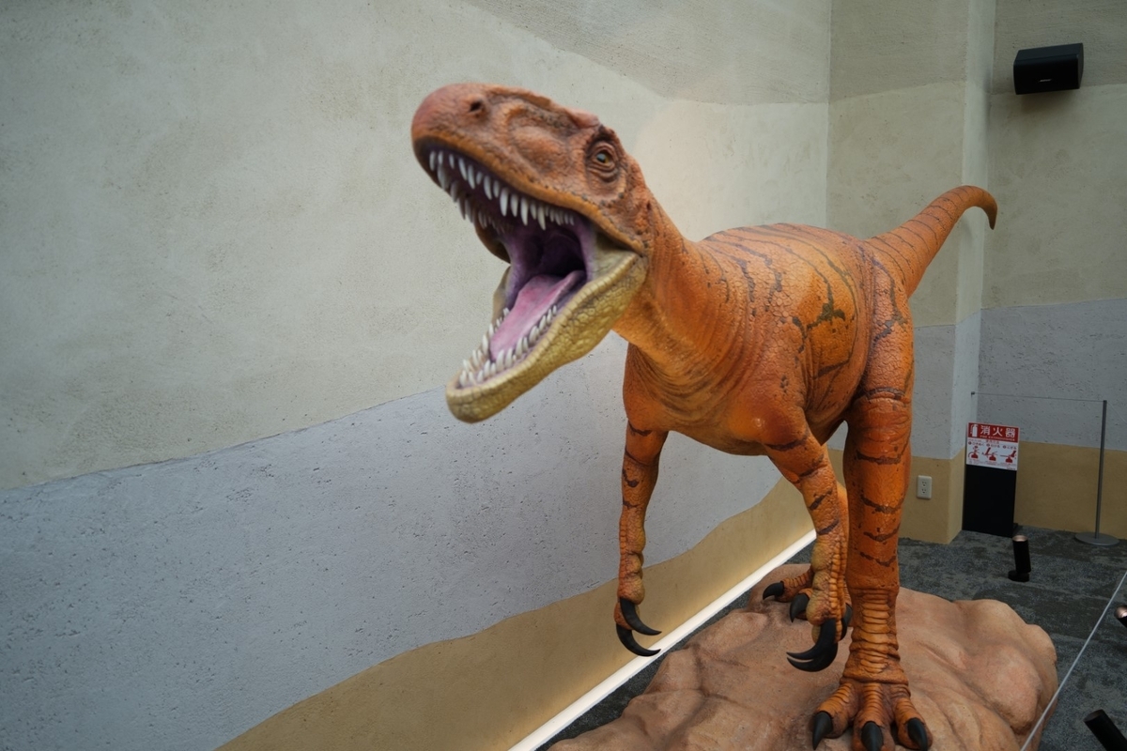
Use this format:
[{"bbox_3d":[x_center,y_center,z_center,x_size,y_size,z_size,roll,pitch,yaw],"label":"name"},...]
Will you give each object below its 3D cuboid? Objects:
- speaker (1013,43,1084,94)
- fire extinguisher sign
[{"bbox_3d":[2.533,-1.601,4.580,0.289,0.170,0.164,4,47,36],"label":"speaker"},{"bbox_3d":[2.378,0.392,4.854,0.255,0.237,0.020,4,6,35],"label":"fire extinguisher sign"}]

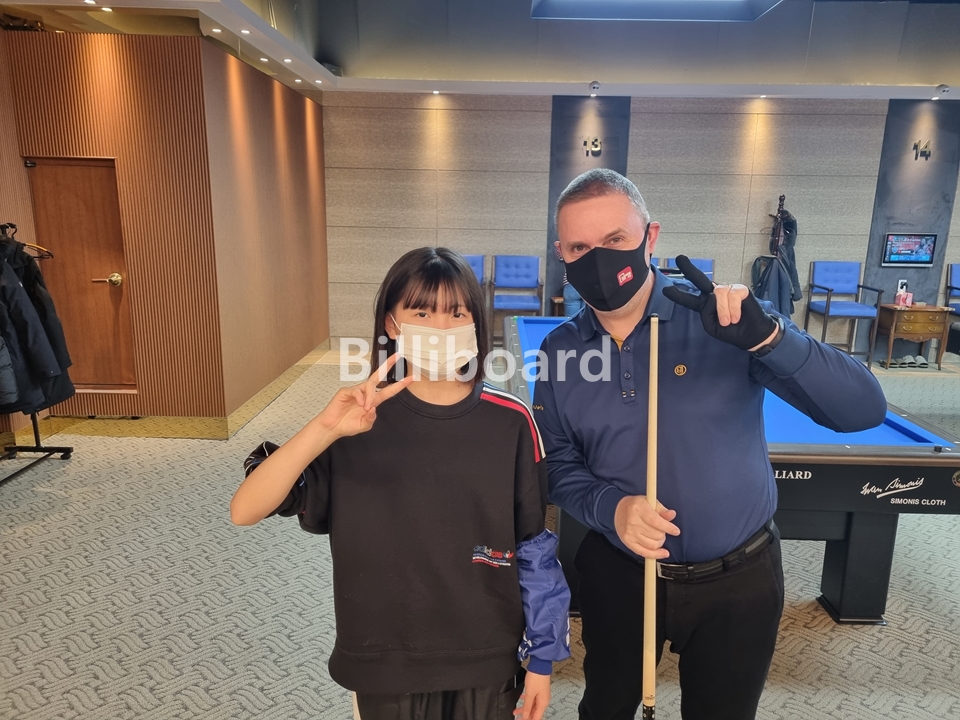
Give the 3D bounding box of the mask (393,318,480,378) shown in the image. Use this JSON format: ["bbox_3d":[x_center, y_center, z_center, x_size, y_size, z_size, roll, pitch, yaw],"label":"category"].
[{"bbox_3d":[-0.072,-0.021,1.225,0.140,0.105,0.085,-1,6,-9],"label":"mask"}]

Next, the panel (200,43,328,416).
[{"bbox_3d":[-1.736,-1.133,6.285,0.080,2.452,3.216,1,12,1],"label":"panel"}]

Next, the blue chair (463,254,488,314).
[{"bbox_3d":[-0.194,-0.552,7.683,0.550,1.085,0.570,1,12,1],"label":"blue chair"}]

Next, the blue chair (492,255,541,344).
[{"bbox_3d":[0.388,-0.546,7.784,0.570,1.100,0.560,1,12,1],"label":"blue chair"}]

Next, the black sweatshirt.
[{"bbox_3d":[-0.152,0.334,1.416,0.570,0.590,0.280,1,12,-2],"label":"black sweatshirt"}]

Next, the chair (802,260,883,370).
[{"bbox_3d":[3.815,-0.473,7.628,0.550,1.085,0.570,1,12,1],"label":"chair"}]

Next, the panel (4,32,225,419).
[{"bbox_3d":[-2.330,-0.822,4.759,1.207,2.453,0.080,1,12,1],"label":"panel"}]

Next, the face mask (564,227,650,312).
[{"bbox_3d":[0.218,-0.152,1.225,0.142,0.127,0.110,-6,14,24],"label":"face mask"}]

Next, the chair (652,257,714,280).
[{"bbox_3d":[2.175,-0.505,7.650,0.550,1.085,0.570,1,12,1],"label":"chair"}]

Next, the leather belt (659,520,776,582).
[{"bbox_3d":[0.398,0.347,1.410,0.370,0.050,0.270,4,13,13],"label":"leather belt"}]

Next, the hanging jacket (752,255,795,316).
[{"bbox_3d":[3.109,-0.681,7.626,0.430,0.850,0.290,1,12,1],"label":"hanging jacket"}]

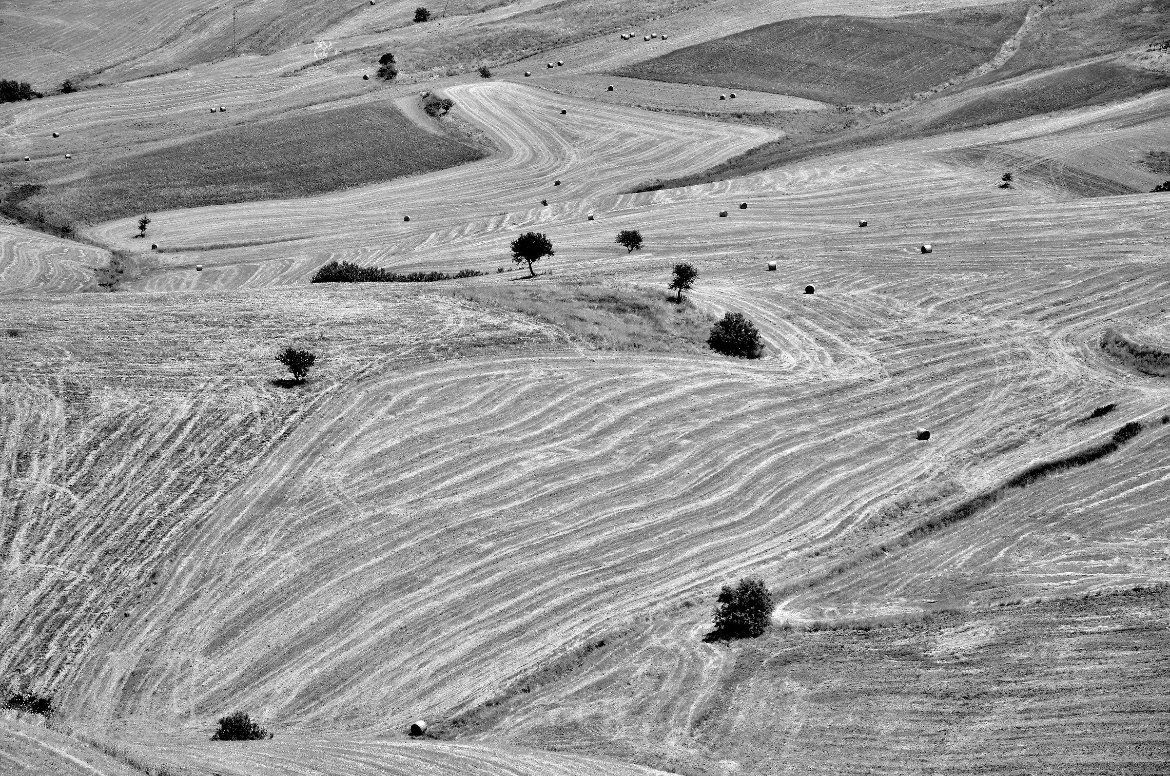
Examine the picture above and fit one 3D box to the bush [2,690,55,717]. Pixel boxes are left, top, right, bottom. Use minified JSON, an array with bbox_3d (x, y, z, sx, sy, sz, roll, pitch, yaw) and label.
[{"bbox_3d":[-70.430,39.882,645.000,6.702,2.978,4.356,0,10,0],"label":"bush"}]

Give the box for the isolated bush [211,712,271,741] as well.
[{"bbox_3d":[-43.169,42.555,640.000,7.567,3.705,6.054,0,10,0],"label":"isolated bush"}]

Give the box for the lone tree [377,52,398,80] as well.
[{"bbox_3d":[-61.671,-100.166,1590.000,6.267,7.851,5.953,0,10,0],"label":"lone tree"}]

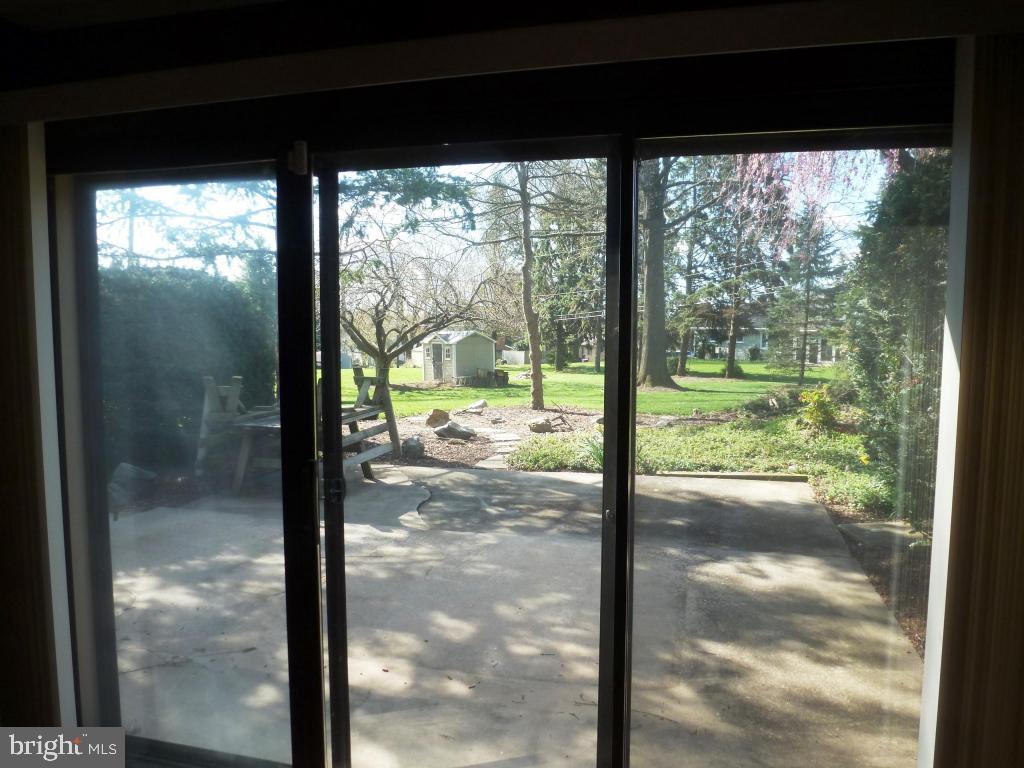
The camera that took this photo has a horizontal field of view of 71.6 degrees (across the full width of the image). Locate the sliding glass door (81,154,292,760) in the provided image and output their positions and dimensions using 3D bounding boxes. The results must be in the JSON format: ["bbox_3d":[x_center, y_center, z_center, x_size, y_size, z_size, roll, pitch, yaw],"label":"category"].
[{"bbox_3d":[-1.017,0.305,2.279,0.810,1.960,0.060,1,5,14],"label":"sliding glass door"}]

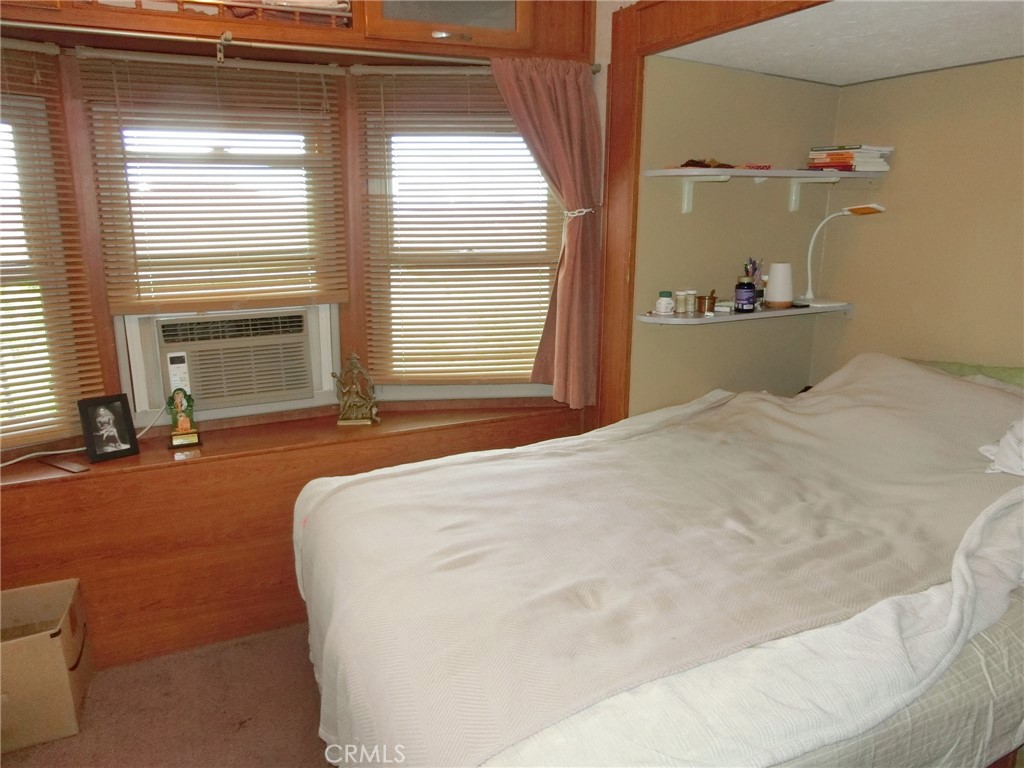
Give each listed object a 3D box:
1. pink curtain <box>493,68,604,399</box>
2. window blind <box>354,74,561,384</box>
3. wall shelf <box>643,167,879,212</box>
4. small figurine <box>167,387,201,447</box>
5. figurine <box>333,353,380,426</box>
[{"bbox_3d":[0.110,-0.452,2.465,0.374,1.142,0.120,-7,15,-24],"label":"pink curtain"},{"bbox_3d":[-0.134,-0.511,2.544,0.755,1.047,0.045,-1,14,-5],"label":"window blind"},{"bbox_3d":[0.816,-0.620,2.385,0.809,0.131,0.197,-7,15,-24],"label":"wall shelf"},{"bbox_3d":[-1.032,0.100,2.320,0.092,0.181,0.059,-4,15,-16],"label":"small figurine"},{"bbox_3d":[-0.532,0.017,2.531,0.150,0.238,0.071,-1,14,-2],"label":"figurine"}]

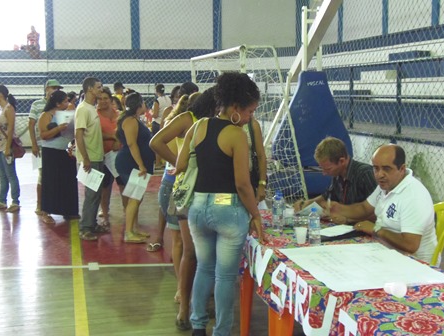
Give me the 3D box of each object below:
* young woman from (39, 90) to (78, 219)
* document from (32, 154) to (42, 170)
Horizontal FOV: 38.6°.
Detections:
[{"bbox_3d":[-2.010,-0.139,7.712,0.450,1.580,0.480,0,7,3],"label":"young woman"},{"bbox_3d":[-2.313,-0.064,8.149,0.240,0.210,0.020,0,7,6],"label":"document"}]

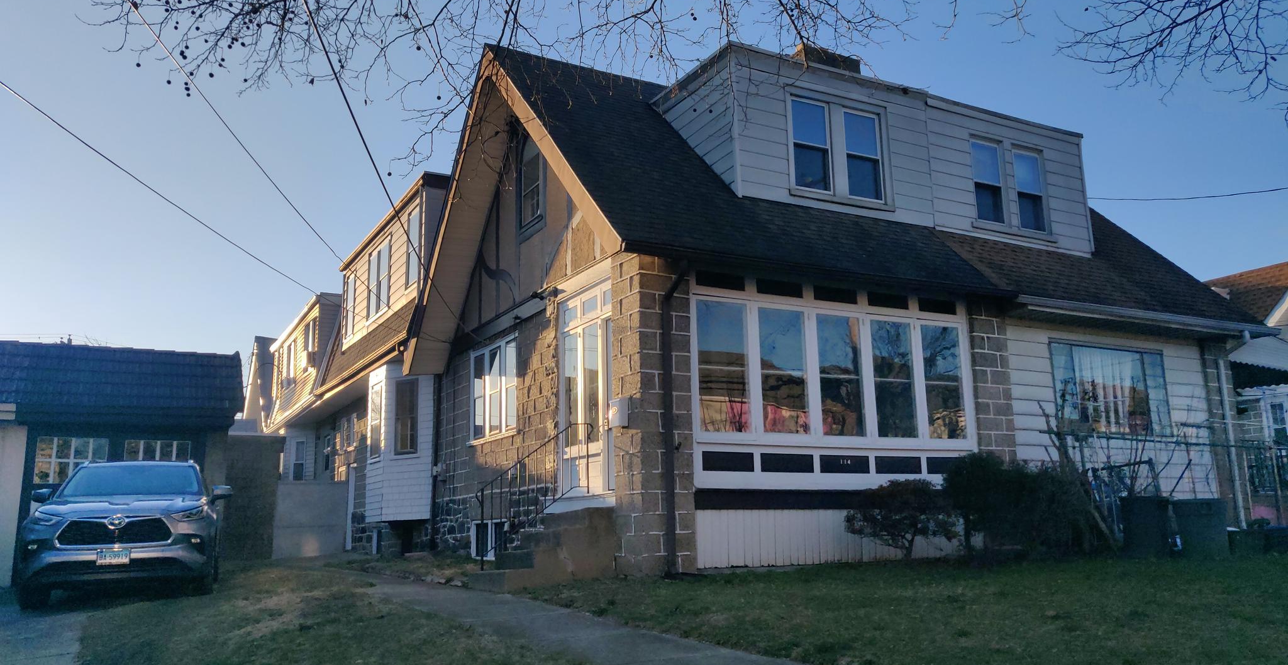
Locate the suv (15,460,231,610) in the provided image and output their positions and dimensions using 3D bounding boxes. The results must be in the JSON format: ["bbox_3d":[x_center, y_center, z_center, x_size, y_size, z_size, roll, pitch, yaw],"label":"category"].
[{"bbox_3d":[-6.490,2.420,11.970,1.980,1.730,4.950,4,-12,-23],"label":"suv"}]

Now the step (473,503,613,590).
[{"bbox_3d":[-1.069,2.235,9.671,1.188,0.785,1.127,5,-12,-28],"label":"step"}]

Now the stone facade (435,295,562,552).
[{"bbox_3d":[-2.193,1.583,13.402,0.252,3.221,5.435,5,-12,-28],"label":"stone facade"}]

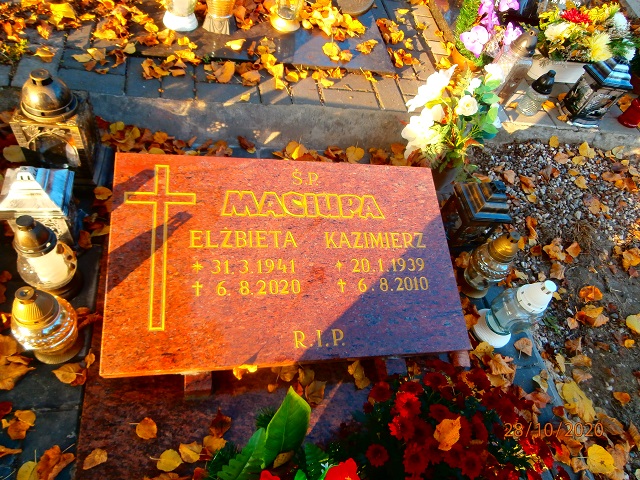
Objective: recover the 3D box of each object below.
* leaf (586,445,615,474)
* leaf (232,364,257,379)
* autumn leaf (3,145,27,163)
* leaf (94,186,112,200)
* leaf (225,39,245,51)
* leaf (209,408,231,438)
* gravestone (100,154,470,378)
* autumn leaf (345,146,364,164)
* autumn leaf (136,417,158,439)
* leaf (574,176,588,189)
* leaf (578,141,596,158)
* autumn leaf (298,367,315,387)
[{"bbox_3d":[0.655,0.512,1.036,0.057,0.012,0.061,12,57,8],"label":"leaf"},{"bbox_3d":[-0.145,0.252,0.850,0.043,0.015,0.021,-10,65,-17],"label":"leaf"},{"bbox_3d":[-0.772,-0.216,1.127,0.042,0.011,0.074,-29,66,-32],"label":"autumn leaf"},{"bbox_3d":[-0.553,-0.118,1.127,0.042,0.010,0.037,40,53,14],"label":"leaf"},{"bbox_3d":[-0.284,-0.650,1.476,0.069,0.020,0.038,-21,77,-19],"label":"leaf"},{"bbox_3d":[-0.191,0.356,0.857,0.034,0.014,0.051,22,51,0],"label":"leaf"},{"bbox_3d":[-0.056,0.036,0.976,0.740,0.045,0.453,0,69,-15],"label":"gravestone"},{"bbox_3d":[0.112,-0.274,1.436,0.058,0.012,0.060,4,82,-2],"label":"autumn leaf"},{"bbox_3d":[-0.338,0.367,0.868,0.040,0.010,0.038,12,54,-7],"label":"autumn leaf"},{"bbox_3d":[0.966,-0.212,1.643,0.049,0.009,0.066,13,51,-8],"label":"leaf"},{"bbox_3d":[1.060,-0.348,1.756,0.063,0.016,0.096,43,54,16],"label":"leaf"},{"bbox_3d":[-0.028,0.290,0.946,0.035,0.013,0.040,-9,57,-23],"label":"autumn leaf"}]

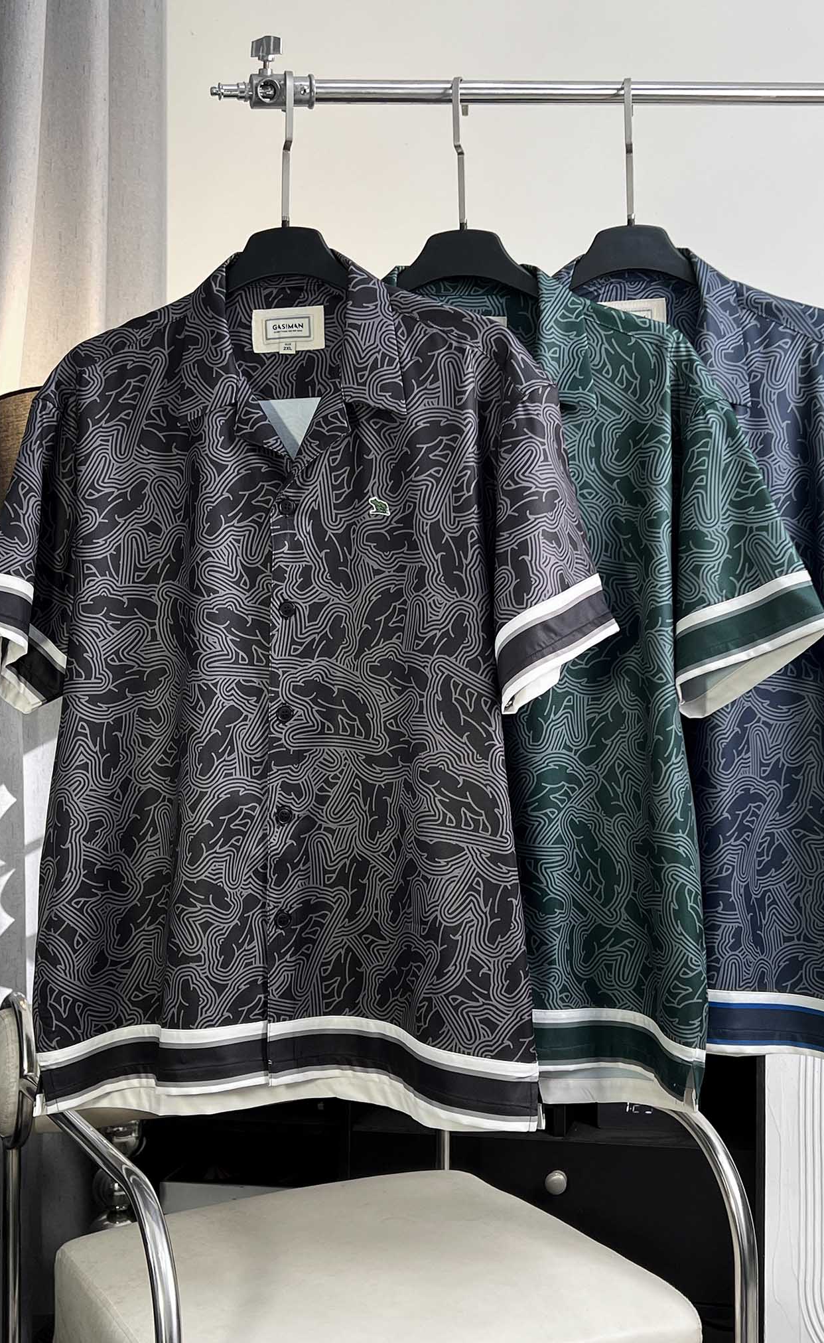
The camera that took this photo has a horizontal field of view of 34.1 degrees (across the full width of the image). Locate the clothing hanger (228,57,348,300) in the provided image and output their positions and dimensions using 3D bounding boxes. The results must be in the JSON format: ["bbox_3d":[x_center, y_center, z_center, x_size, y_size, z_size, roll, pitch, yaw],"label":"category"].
[{"bbox_3d":[-0.120,-0.436,1.280,0.420,0.270,0.060,0,-1,11],"label":"clothing hanger"}]

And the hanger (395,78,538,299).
[{"bbox_3d":[0.050,-0.448,1.320,0.420,0.270,0.060,0,-1,11],"label":"hanger"}]

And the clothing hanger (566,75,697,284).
[{"bbox_3d":[0.220,-0.462,1.355,0.420,0.270,0.060,0,-1,11],"label":"clothing hanger"}]

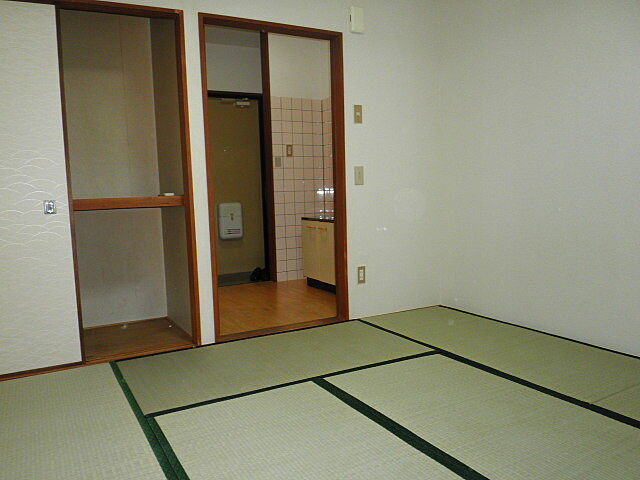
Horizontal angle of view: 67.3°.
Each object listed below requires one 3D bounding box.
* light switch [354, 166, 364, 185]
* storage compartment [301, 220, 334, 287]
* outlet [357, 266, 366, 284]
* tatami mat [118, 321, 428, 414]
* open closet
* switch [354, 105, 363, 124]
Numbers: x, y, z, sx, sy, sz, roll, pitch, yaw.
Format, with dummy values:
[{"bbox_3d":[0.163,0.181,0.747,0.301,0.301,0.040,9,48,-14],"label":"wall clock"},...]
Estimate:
[{"bbox_3d":[0.283,-0.453,3.399,0.071,0.122,0.013,-4,5,-29],"label":"light switch"},{"bbox_3d":[0.198,0.125,4.660,0.495,0.704,0.653,-4,5,-29],"label":"storage compartment"},{"bbox_3d":[0.306,0.259,3.461,0.071,0.122,0.013,-4,5,-29],"label":"outlet"},{"bbox_3d":[-0.226,0.667,2.706,1.576,0.033,0.847,-4,5,-29],"label":"tatami mat"},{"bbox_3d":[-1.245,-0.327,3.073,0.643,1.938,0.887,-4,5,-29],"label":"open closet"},{"bbox_3d":[0.274,-0.878,3.365,0.071,0.122,0.013,-4,5,-29],"label":"switch"}]

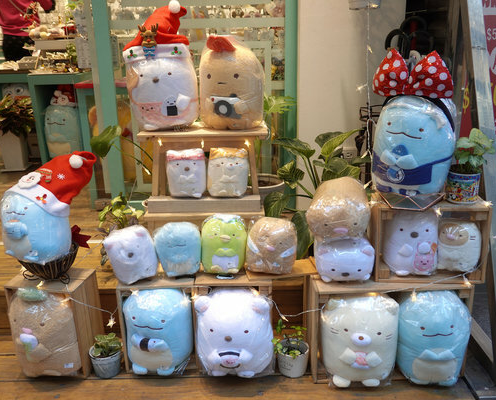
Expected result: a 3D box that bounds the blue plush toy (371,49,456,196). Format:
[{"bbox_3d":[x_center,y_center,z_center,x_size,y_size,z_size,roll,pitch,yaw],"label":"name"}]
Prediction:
[{"bbox_3d":[0.471,-0.221,1.476,0.225,0.405,0.175,9,19,32],"label":"blue plush toy"}]

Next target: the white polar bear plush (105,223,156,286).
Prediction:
[{"bbox_3d":[-0.382,0.180,1.693,0.150,0.189,0.120,-22,19,2],"label":"white polar bear plush"}]

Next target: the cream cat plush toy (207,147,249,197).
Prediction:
[{"bbox_3d":[-0.077,-0.108,2.033,0.158,0.190,0.123,-4,18,-7],"label":"cream cat plush toy"}]

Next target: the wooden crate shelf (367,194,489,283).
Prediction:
[{"bbox_3d":[0.541,0.112,1.565,0.313,0.232,0.155,0,16,5],"label":"wooden crate shelf"}]

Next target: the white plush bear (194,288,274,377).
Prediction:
[{"bbox_3d":[-0.041,0.413,1.625,0.248,0.256,0.190,-1,16,0],"label":"white plush bear"}]

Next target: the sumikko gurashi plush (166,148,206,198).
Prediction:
[{"bbox_3d":[-0.218,-0.095,1.846,0.138,0.173,0.105,-3,16,-4],"label":"sumikko gurashi plush"}]

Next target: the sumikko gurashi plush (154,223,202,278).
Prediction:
[{"bbox_3d":[-0.237,0.168,1.748,0.146,0.175,0.117,-10,19,-3],"label":"sumikko gurashi plush"}]

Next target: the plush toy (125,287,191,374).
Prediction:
[{"bbox_3d":[-0.304,0.454,1.772,0.224,0.285,0.179,0,18,5],"label":"plush toy"}]

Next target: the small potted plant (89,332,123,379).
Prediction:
[{"bbox_3d":[-0.486,0.528,1.779,0.114,0.150,0.114,-1,18,0],"label":"small potted plant"}]

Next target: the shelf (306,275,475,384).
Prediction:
[{"bbox_3d":[0.464,0.417,1.743,0.500,0.338,0.157,-2,18,-2],"label":"shelf"}]

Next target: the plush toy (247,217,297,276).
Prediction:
[{"bbox_3d":[0.072,0.138,1.582,0.153,0.170,0.122,-1,16,2],"label":"plush toy"}]

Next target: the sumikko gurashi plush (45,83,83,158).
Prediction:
[{"bbox_3d":[-1.380,-0.577,3.915,0.245,0.521,0.190,-1,16,3],"label":"sumikko gurashi plush"}]

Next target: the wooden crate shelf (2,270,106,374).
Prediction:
[{"bbox_3d":[-0.664,0.424,1.818,0.247,0.330,0.168,2,19,10],"label":"wooden crate shelf"}]

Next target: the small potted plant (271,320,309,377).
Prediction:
[{"bbox_3d":[0.149,0.497,1.756,0.121,0.193,0.115,-1,18,0],"label":"small potted plant"}]

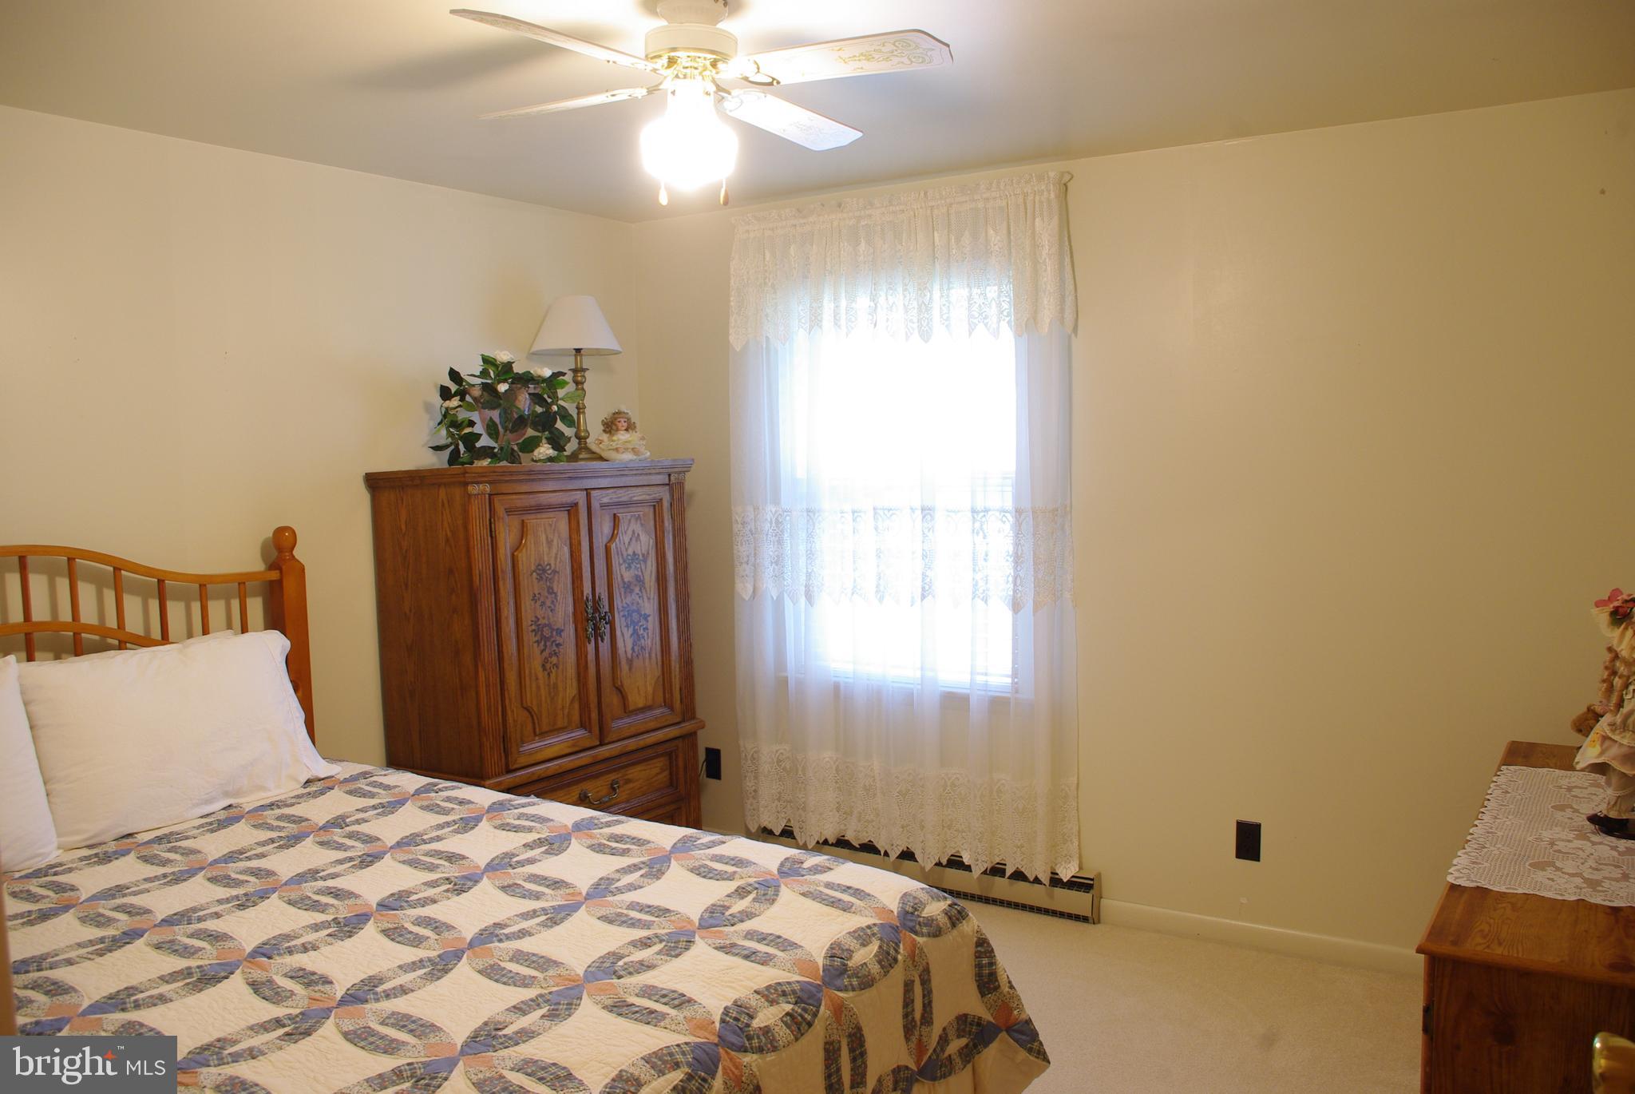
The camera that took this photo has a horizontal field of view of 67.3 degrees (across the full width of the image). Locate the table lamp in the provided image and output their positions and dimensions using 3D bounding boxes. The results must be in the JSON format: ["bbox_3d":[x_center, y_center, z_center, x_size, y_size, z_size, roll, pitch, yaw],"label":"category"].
[{"bbox_3d":[-0.741,-0.520,3.799,0.288,0.522,0.288,-2,6,0],"label":"table lamp"}]

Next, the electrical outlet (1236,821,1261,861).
[{"bbox_3d":[1.278,0.875,3.644,0.071,0.115,0.009,1,7,30],"label":"electrical outlet"}]

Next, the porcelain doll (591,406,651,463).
[{"bbox_3d":[-0.614,-0.350,3.819,0.184,0.171,0.139,-5,6,-27],"label":"porcelain doll"}]

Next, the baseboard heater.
[{"bbox_3d":[0.334,1.099,4.185,1.273,0.169,0.068,1,7,30],"label":"baseboard heater"}]

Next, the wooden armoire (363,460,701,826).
[{"bbox_3d":[-0.809,0.502,3.761,0.458,1.522,0.885,2,7,36],"label":"wooden armoire"}]

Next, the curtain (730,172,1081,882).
[{"bbox_3d":[0.265,-0.029,4.057,1.223,2.198,0.100,1,7,30],"label":"curtain"}]

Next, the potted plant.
[{"bbox_3d":[-0.909,-0.399,3.561,0.338,0.343,0.418,2,7,36],"label":"potted plant"}]

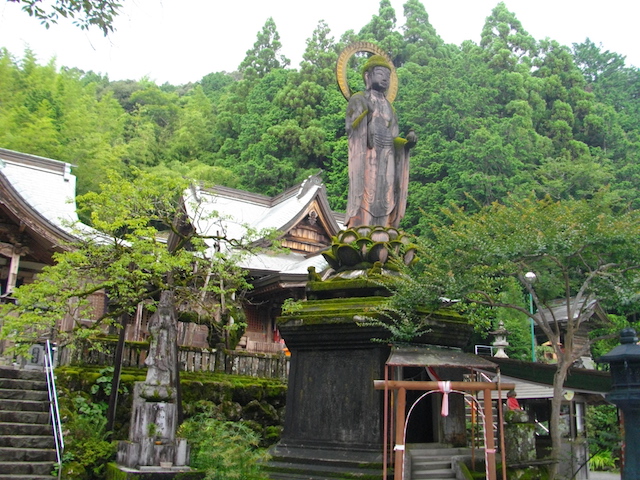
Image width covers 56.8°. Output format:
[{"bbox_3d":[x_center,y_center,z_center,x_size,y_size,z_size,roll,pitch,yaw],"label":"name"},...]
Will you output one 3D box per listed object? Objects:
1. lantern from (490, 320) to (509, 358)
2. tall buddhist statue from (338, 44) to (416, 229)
[{"bbox_3d":[6.986,3.988,22.767,0.800,1.800,0.800,-2,-16,12],"label":"lantern"},{"bbox_3d":[1.845,-3.518,18.733,2.300,6.791,1.750,12,-19,-32],"label":"tall buddhist statue"}]

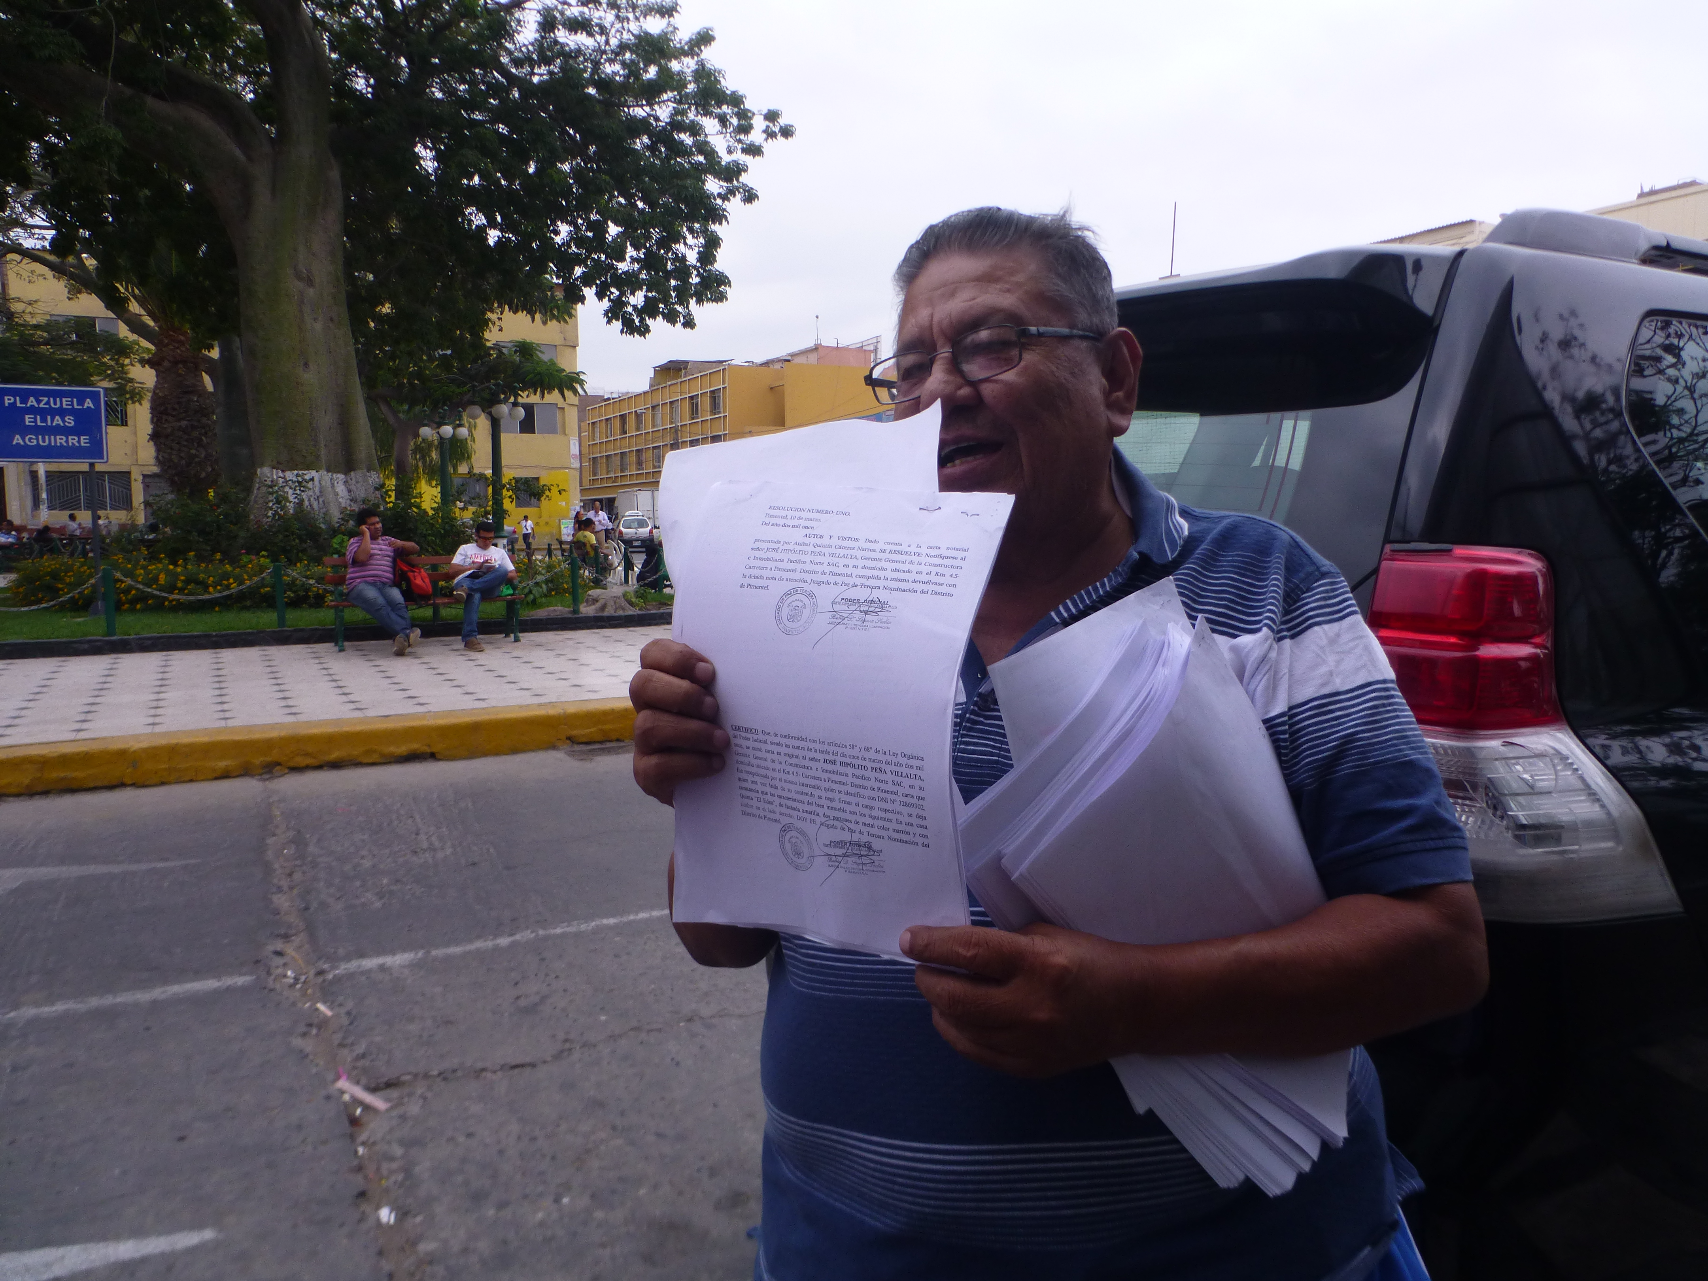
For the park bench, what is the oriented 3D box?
[{"bbox_3d":[-4.261,-0.395,11.787,1.790,0.870,0.620,-3,7,-27],"label":"park bench"}]

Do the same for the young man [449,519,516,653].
[{"bbox_3d":[-3.645,-0.573,11.742,0.640,1.230,1.000,-3,7,-27],"label":"young man"}]

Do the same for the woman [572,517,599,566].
[{"bbox_3d":[-5.053,-1.733,22.630,0.550,1.300,0.800,5,8,40],"label":"woman"}]

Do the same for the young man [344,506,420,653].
[{"bbox_3d":[-4.442,-0.582,11.281,0.720,1.360,1.020,-3,7,-27],"label":"young man"}]

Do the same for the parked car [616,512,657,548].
[{"bbox_3d":[-9.990,-4.874,54.375,1.630,1.470,4.000,-1,6,-11],"label":"parked car"}]

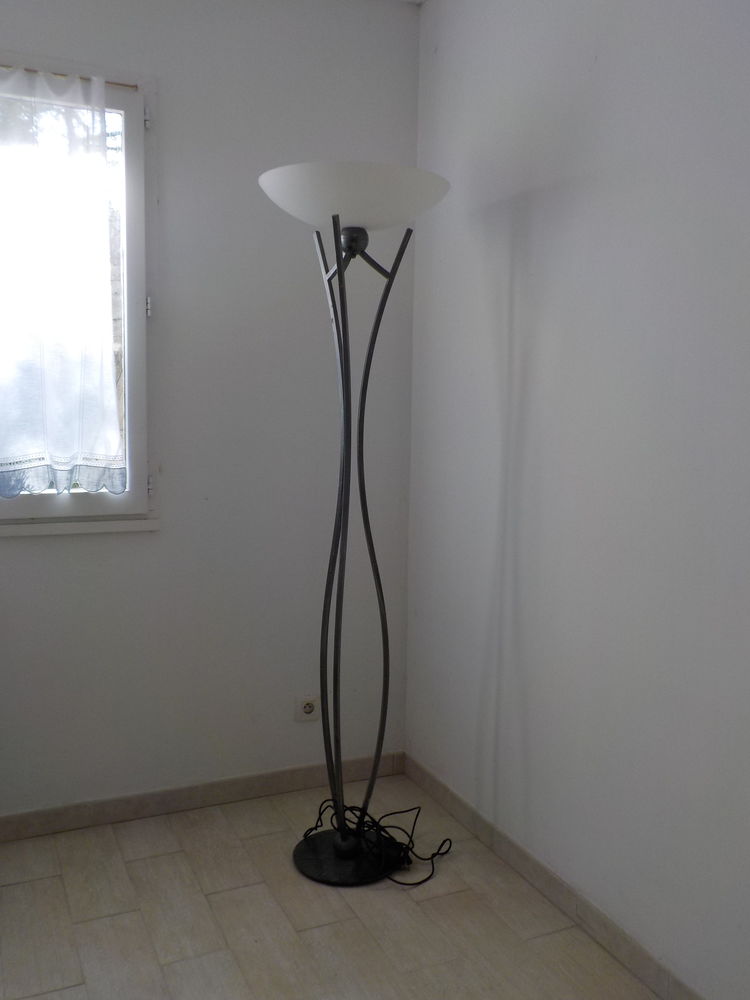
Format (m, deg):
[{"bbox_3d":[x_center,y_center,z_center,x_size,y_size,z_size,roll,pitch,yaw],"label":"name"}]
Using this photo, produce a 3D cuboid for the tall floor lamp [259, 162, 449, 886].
[{"bbox_3d":[-0.060,0.091,2.218,0.465,1.729,0.465,1,6,0],"label":"tall floor lamp"}]

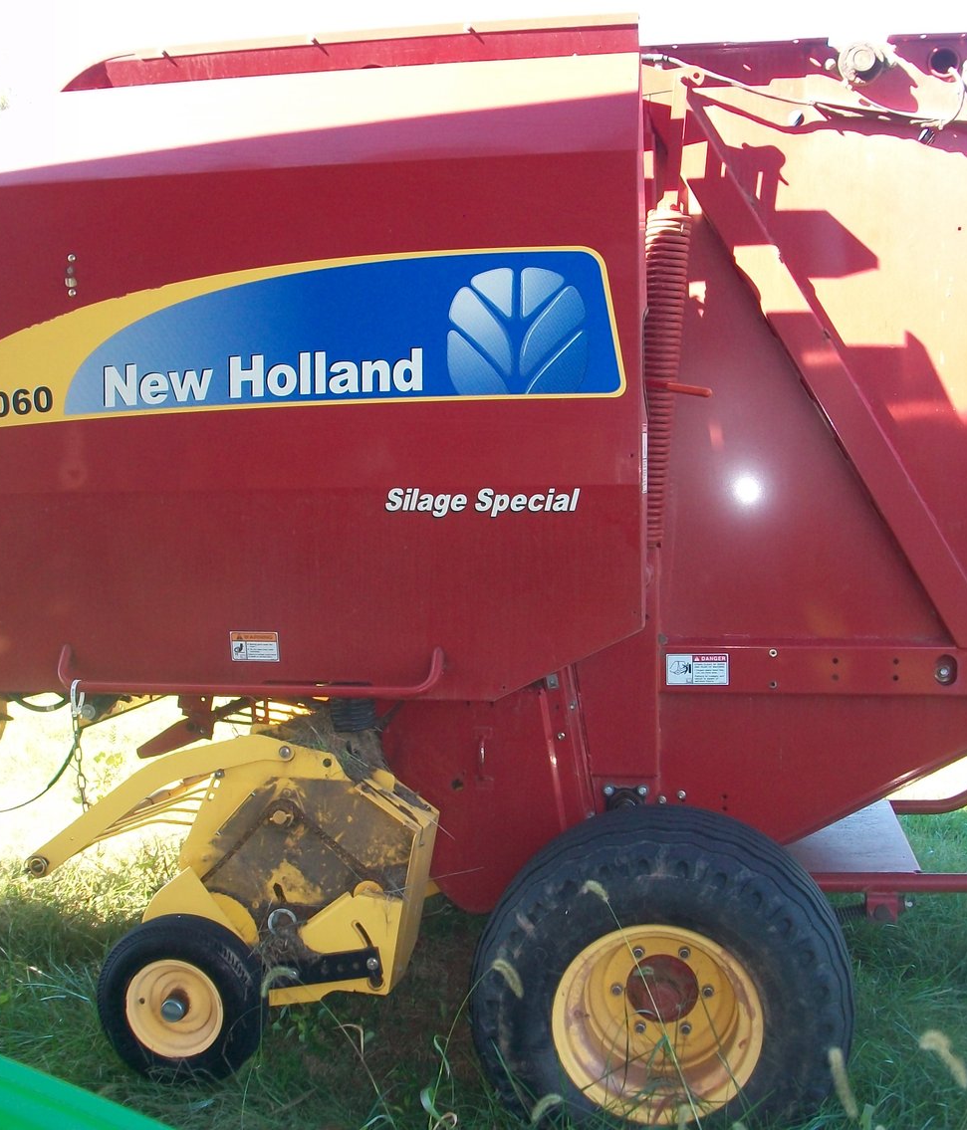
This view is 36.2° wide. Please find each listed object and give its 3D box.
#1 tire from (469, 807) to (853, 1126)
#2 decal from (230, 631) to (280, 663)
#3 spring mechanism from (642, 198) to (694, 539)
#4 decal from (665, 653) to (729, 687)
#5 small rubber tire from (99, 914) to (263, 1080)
[{"bbox_3d":[0.390,0.940,3.228,0.819,0.819,0.345,0,8,10],"label":"tire"},{"bbox_3d":[-0.515,0.185,3.336,0.113,0.071,0.002,0,14,10],"label":"decal"},{"bbox_3d":[0.373,-0.396,3.214,0.097,0.733,0.097,5,9,9],"label":"spring mechanism"},{"bbox_3d":[0.490,0.240,3.387,0.141,0.073,0.002,0,8,10],"label":"decal"},{"bbox_3d":[-0.683,0.989,3.372,0.390,0.390,0.122,0,8,10],"label":"small rubber tire"}]

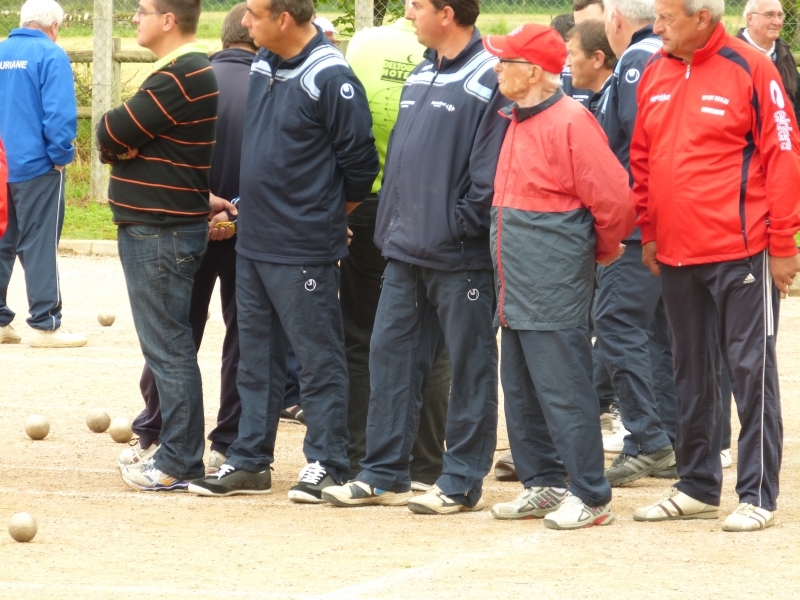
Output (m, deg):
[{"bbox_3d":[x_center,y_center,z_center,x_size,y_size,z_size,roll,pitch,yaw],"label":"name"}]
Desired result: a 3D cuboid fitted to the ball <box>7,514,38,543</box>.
[{"bbox_3d":[-1.165,0.705,14.950,0.092,0.092,0.092,0,4,0],"label":"ball"}]

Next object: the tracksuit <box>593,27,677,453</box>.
[{"bbox_3d":[0.846,-0.185,16.941,0.440,1.490,0.520,0,4,0],"label":"tracksuit"}]

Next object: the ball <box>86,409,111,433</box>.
[{"bbox_3d":[-1.143,0.461,18.350,0.092,0.092,0.092,0,4,0],"label":"ball"}]

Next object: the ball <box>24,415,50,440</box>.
[{"bbox_3d":[-1.365,0.482,18.200,0.092,0.092,0.092,0,4,0],"label":"ball"}]

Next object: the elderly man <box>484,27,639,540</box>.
[{"bbox_3d":[0.508,-0.094,15.630,0.460,1.610,0.540,-2,4,-32],"label":"elderly man"}]

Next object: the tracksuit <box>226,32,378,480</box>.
[{"bbox_3d":[-0.331,-0.160,16.525,0.440,1.530,0.550,-3,5,-38],"label":"tracksuit"}]

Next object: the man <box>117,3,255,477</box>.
[{"bbox_3d":[-0.709,-0.243,17.376,0.560,1.690,0.460,-3,5,-40],"label":"man"}]

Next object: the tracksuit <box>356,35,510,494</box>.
[{"bbox_3d":[0.116,-0.119,16.195,0.440,1.530,0.550,-3,5,-38],"label":"tracksuit"}]

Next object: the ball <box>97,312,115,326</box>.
[{"bbox_3d":[-1.506,0.091,24.800,0.092,0.092,0.092,0,4,0],"label":"ball"}]

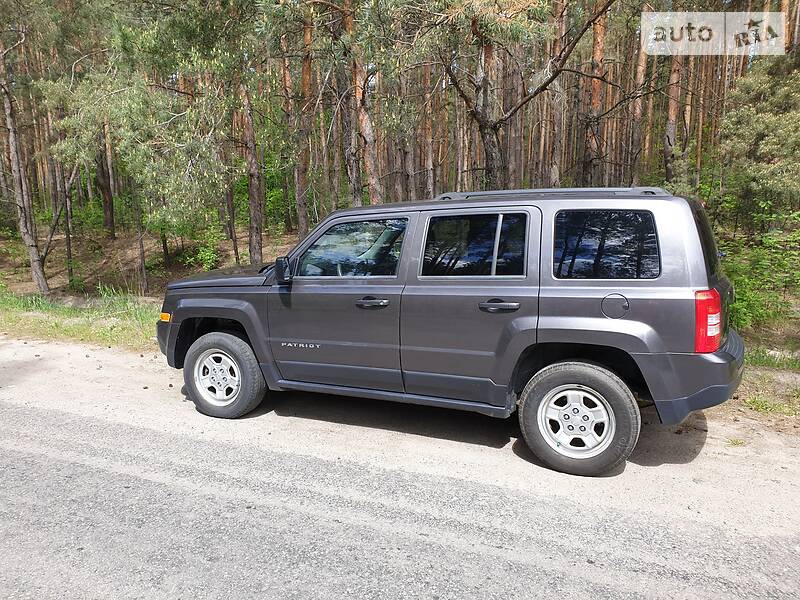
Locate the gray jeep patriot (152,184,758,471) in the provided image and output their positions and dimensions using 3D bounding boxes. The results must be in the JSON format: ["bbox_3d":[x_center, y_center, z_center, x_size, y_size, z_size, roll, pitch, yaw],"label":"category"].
[{"bbox_3d":[0.167,0.020,4.685,4.400,1.660,1.820,3,11,24],"label":"gray jeep patriot"}]

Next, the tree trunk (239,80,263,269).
[{"bbox_3d":[-2.850,-2.316,11.366,0.250,3.406,0.250,3,11,24],"label":"tree trunk"}]

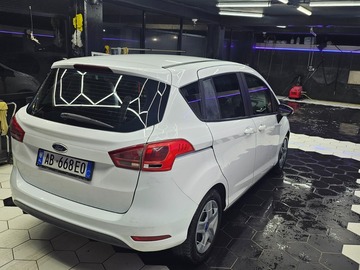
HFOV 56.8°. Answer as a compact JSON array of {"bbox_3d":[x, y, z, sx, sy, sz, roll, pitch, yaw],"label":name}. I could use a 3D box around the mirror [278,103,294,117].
[{"bbox_3d":[1.215,-0.303,3.805,0.190,0.140,0.120,10,15,28],"label":"mirror"}]

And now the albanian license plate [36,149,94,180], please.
[{"bbox_3d":[-0.787,0.198,2.260,0.530,0.125,0.020,10,3,28],"label":"albanian license plate"}]

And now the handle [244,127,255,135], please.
[{"bbox_3d":[0.630,-0.039,2.985,0.050,0.045,0.200,10,15,28],"label":"handle"}]

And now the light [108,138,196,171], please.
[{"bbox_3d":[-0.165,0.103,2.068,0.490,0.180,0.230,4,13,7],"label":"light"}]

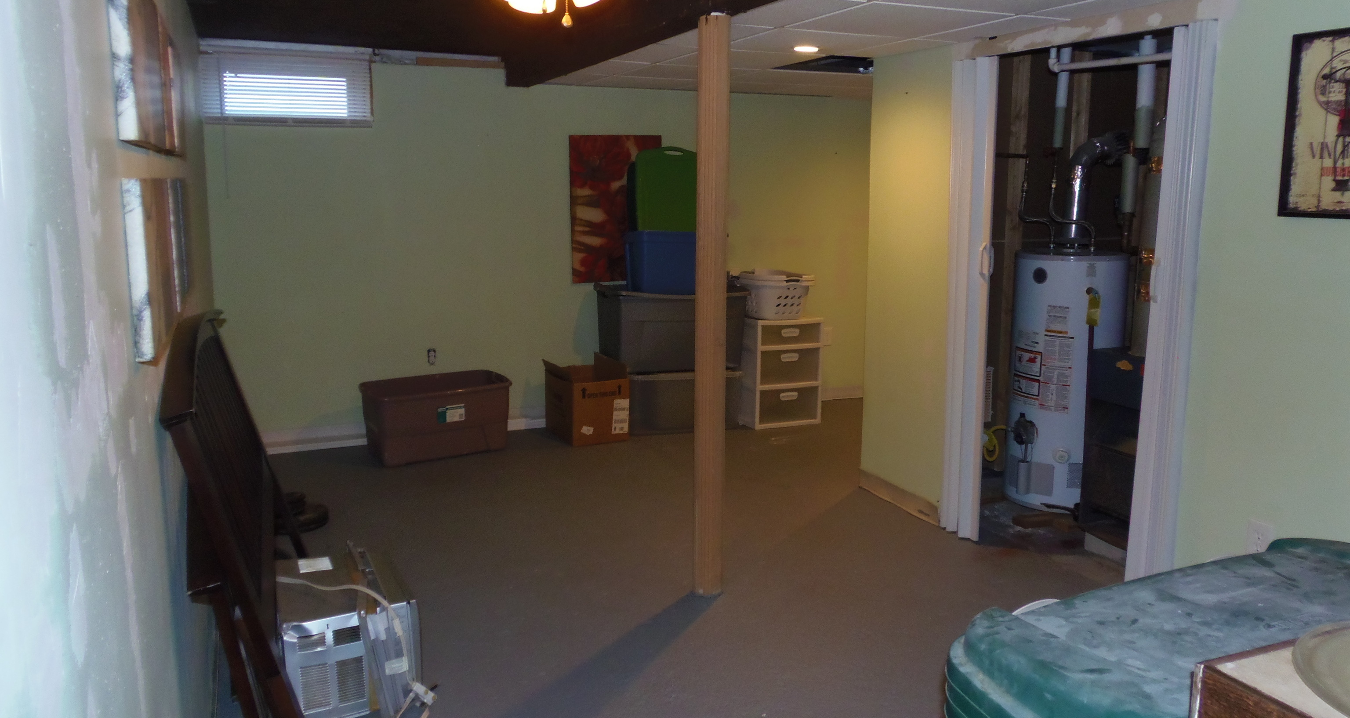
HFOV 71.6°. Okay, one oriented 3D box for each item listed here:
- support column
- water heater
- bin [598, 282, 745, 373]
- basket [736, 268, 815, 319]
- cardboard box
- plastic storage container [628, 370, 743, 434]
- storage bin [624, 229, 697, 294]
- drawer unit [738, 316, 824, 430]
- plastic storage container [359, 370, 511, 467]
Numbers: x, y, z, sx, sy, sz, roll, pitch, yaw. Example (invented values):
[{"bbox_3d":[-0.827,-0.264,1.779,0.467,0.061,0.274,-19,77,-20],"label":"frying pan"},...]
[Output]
[{"bbox_3d":[0.136,-0.148,3.472,0.110,2.150,0.110,-4,12,-23],"label":"support column"},{"bbox_3d":[1.960,0.097,4.710,0.505,1.222,0.505,-4,12,-23],"label":"water heater"},{"bbox_3d":[-0.026,-0.201,5.986,0.880,0.485,0.520,-3,11,-15],"label":"bin"},{"bbox_3d":[0.617,-0.440,6.225,0.450,0.300,0.590,-4,12,-23],"label":"basket"},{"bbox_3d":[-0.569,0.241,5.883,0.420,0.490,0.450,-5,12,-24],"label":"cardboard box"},{"bbox_3d":[-0.021,0.240,6.105,0.800,0.415,0.500,-3,11,-15],"label":"plastic storage container"},{"bbox_3d":[-0.036,-0.631,5.906,0.480,0.385,0.470,-3,11,-17],"label":"storage bin"},{"bbox_3d":[0.668,0.058,6.269,0.487,0.715,0.390,-4,11,-22],"label":"drawer unit"},{"bbox_3d":[-1.413,0.343,5.570,0.805,0.400,0.522,-7,13,-32],"label":"plastic storage container"}]

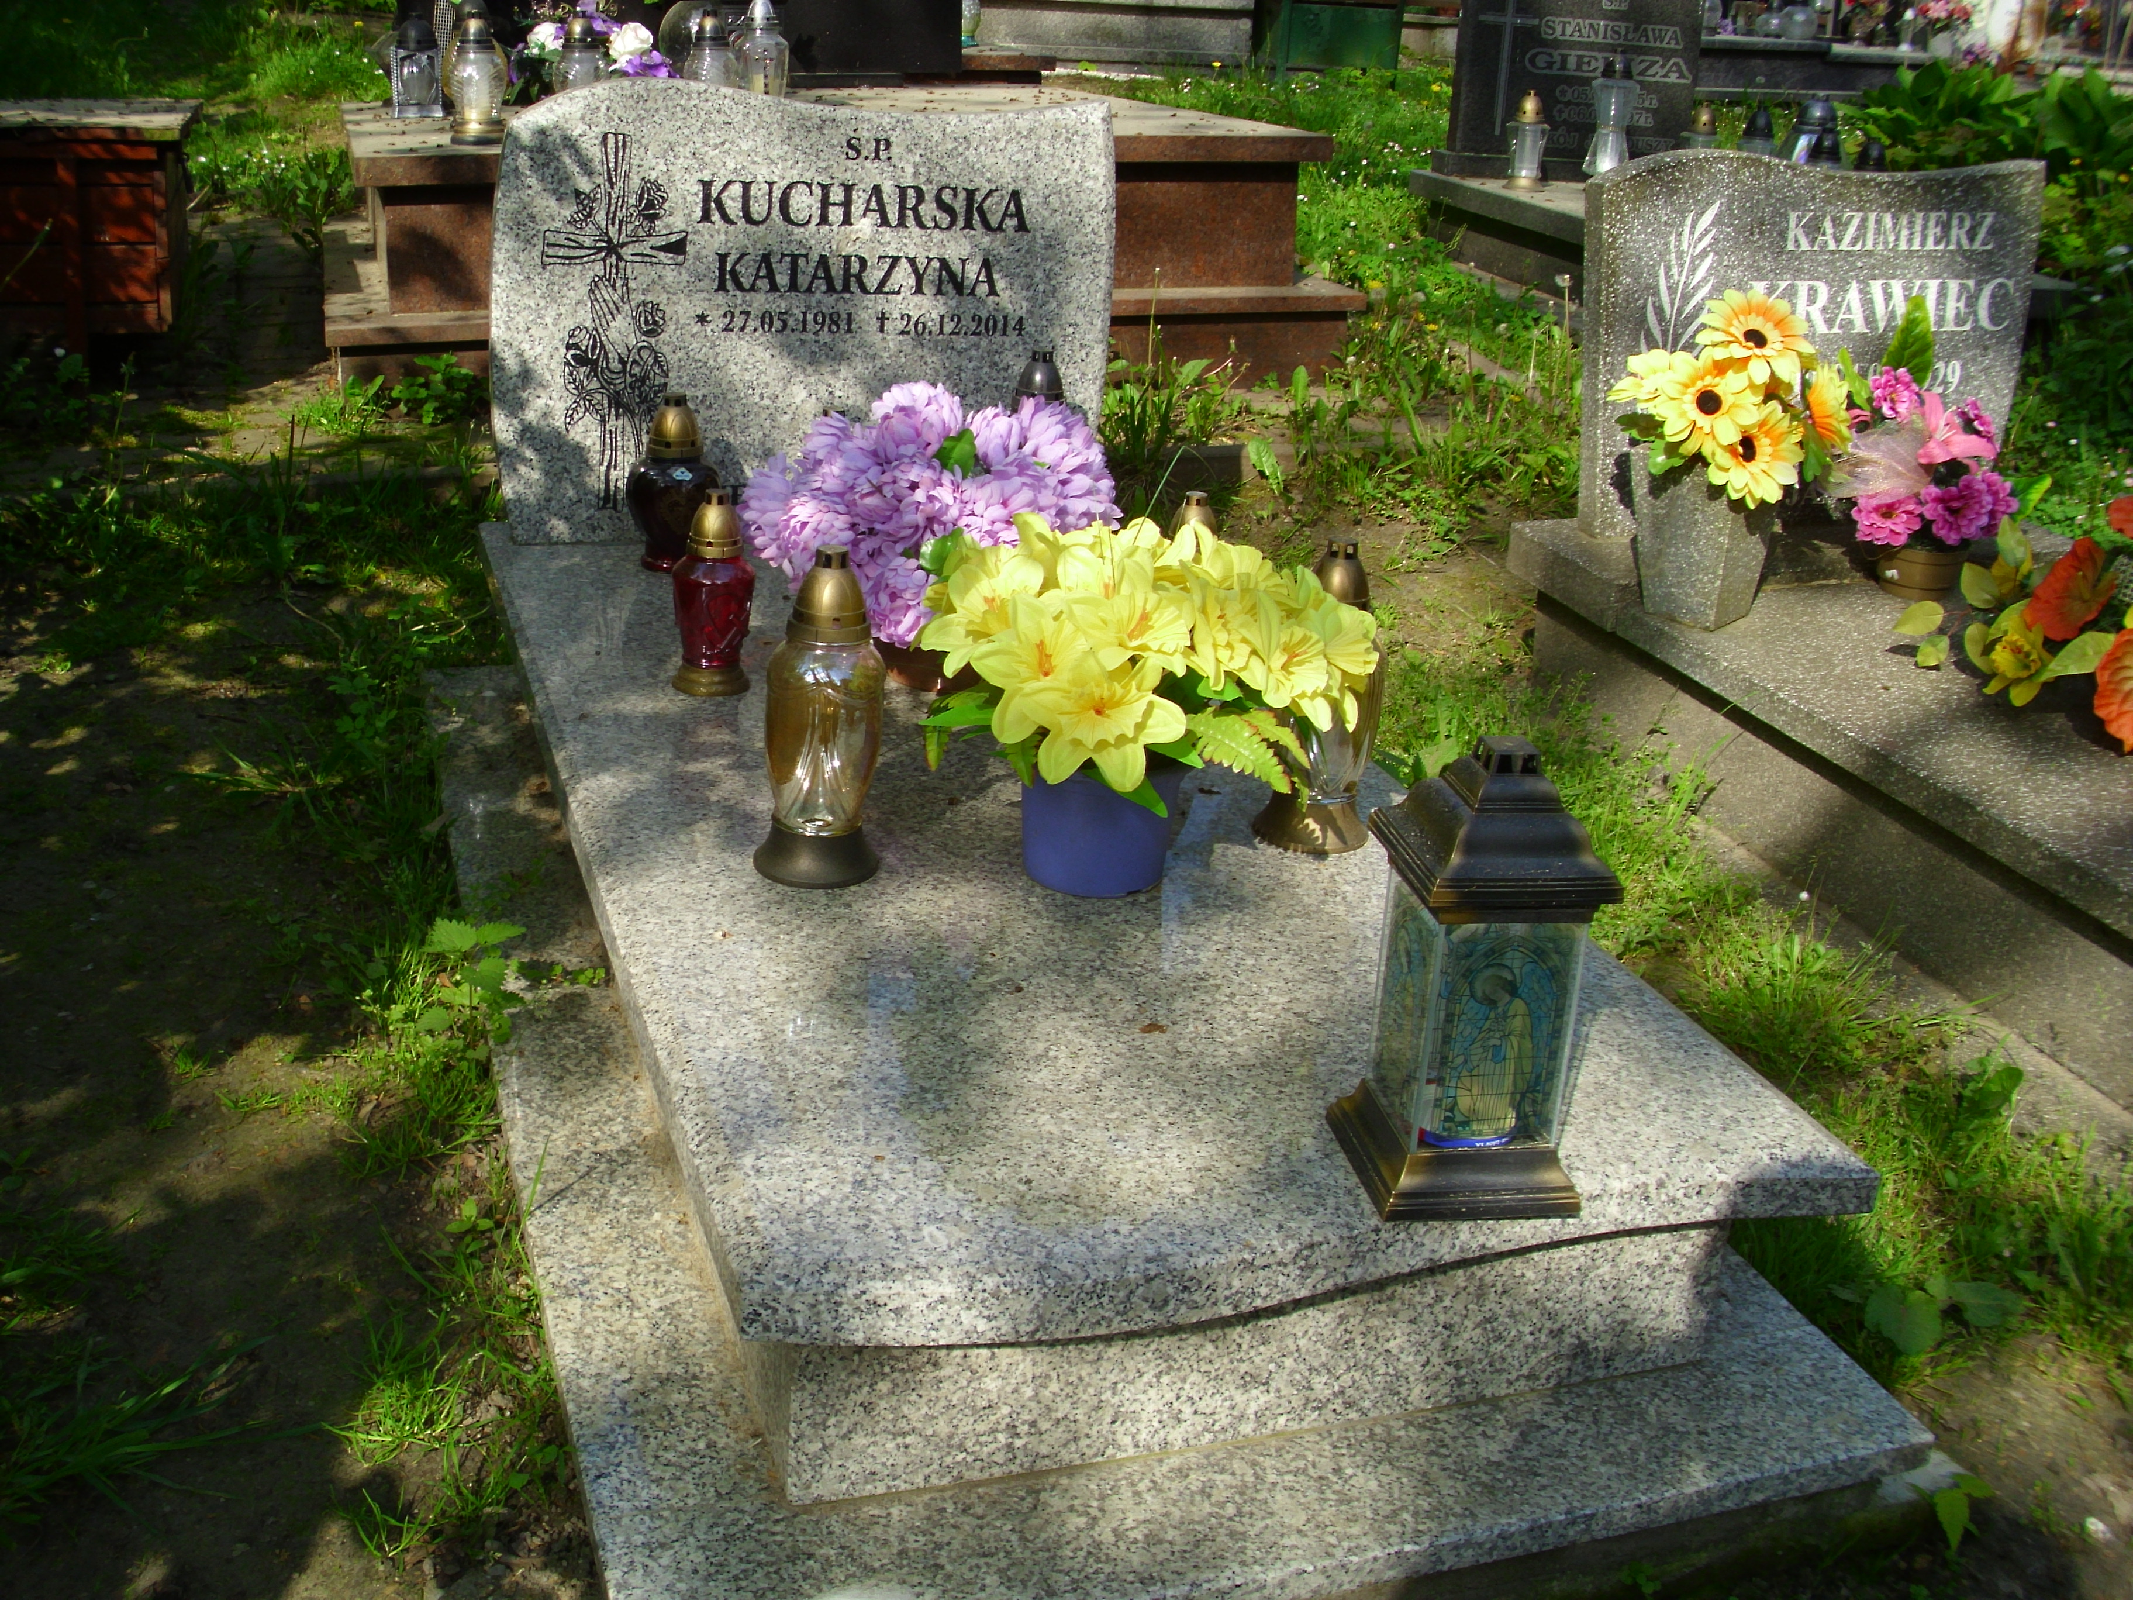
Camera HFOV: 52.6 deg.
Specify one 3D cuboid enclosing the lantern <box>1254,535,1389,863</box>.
[{"bbox_3d":[0.236,-0.099,1.973,0.107,0.279,0.107,3,20,-1],"label":"lantern"}]

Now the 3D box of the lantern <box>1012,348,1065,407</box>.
[{"bbox_3d":[-0.035,-0.464,2.950,0.102,0.299,0.102,-4,21,-19],"label":"lantern"}]

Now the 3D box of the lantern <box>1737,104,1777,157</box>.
[{"bbox_3d":[1.639,-1.524,5.100,0.097,0.231,0.097,-6,22,-18],"label":"lantern"}]

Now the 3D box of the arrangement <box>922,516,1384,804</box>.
[{"bbox_3d":[0.072,-0.121,1.860,0.411,0.245,0.329,-4,21,-19],"label":"arrangement"}]

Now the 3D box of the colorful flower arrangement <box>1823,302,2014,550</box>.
[{"bbox_3d":[1.230,-0.519,3.096,0.270,0.320,0.210,-4,22,-13],"label":"colorful flower arrangement"}]

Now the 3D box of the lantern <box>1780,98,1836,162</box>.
[{"bbox_3d":[1.923,-1.647,5.562,0.170,0.290,0.170,-2,22,-13],"label":"lantern"}]

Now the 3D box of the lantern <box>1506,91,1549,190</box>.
[{"bbox_3d":[1.126,-1.605,5.250,0.100,0.229,0.100,-6,22,-18],"label":"lantern"}]

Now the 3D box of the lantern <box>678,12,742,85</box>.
[{"bbox_3d":[-0.781,-1.587,4.720,0.126,0.262,0.126,-6,22,-18],"label":"lantern"}]

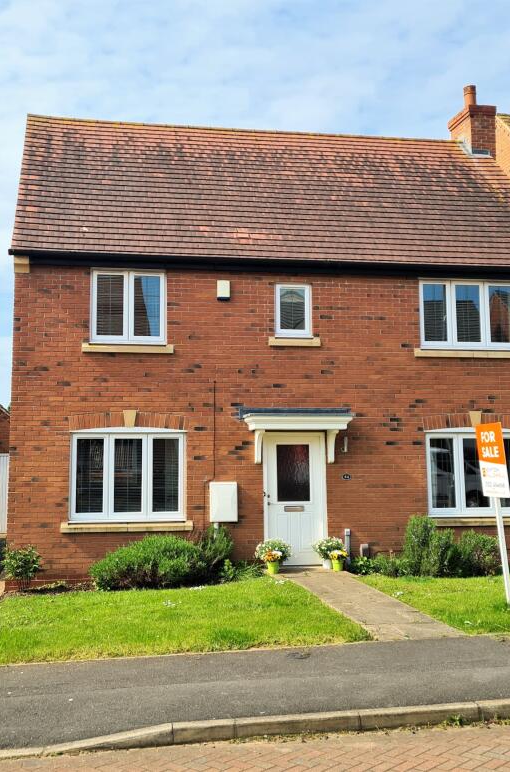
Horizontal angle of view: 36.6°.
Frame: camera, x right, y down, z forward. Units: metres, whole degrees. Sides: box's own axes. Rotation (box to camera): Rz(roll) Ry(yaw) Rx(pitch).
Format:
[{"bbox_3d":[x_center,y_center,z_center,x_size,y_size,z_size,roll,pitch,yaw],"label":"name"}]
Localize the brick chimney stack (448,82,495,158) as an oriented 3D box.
[{"bbox_3d":[4.768,-5.660,16.865,0.600,1.870,1.080,1,-7,-8],"label":"brick chimney stack"}]

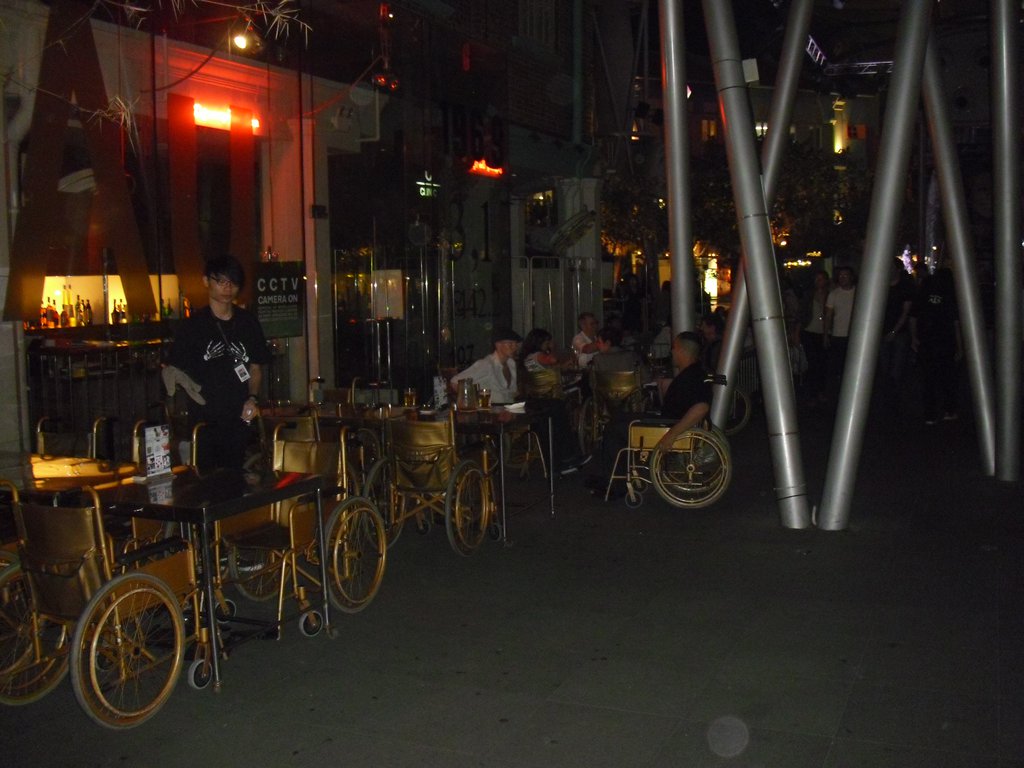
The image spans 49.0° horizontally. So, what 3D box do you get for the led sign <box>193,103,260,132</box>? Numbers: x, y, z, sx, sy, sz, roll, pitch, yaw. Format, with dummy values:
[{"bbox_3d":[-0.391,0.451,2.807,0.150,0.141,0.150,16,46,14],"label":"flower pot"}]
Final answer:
[{"bbox_3d":[-2.060,-1.923,8.112,0.095,0.170,0.709,3,7,25],"label":"led sign"}]

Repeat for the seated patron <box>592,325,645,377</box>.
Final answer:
[{"bbox_3d":[0.954,0.026,10.188,0.520,1.134,0.775,0,6,5],"label":"seated patron"}]

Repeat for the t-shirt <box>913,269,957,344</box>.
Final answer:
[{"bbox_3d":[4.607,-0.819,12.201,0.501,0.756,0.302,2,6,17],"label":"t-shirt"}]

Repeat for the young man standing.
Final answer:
[{"bbox_3d":[-1.616,0.169,6.402,0.567,1.777,0.397,-1,6,-9],"label":"young man standing"}]

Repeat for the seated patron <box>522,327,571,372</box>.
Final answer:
[{"bbox_3d":[0.359,0.097,9.702,0.803,1.153,0.529,-5,7,-37],"label":"seated patron"}]

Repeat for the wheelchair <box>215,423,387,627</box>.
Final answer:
[{"bbox_3d":[-1.109,0.692,5.526,0.624,0.917,0.917,3,7,23],"label":"wheelchair"}]

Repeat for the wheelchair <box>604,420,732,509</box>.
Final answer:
[{"bbox_3d":[1.163,0.410,8.233,0.917,0.907,0.624,1,6,7],"label":"wheelchair"}]

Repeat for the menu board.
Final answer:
[{"bbox_3d":[-1.653,0.313,5.258,0.066,0.232,0.132,4,7,37],"label":"menu board"}]

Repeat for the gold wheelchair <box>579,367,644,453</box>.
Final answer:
[{"bbox_3d":[0.936,0.228,10.115,0.614,0.879,0.907,1,6,7],"label":"gold wheelchair"}]

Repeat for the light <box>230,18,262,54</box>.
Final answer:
[{"bbox_3d":[-1.783,-2.333,7.547,0.161,0.208,0.198,5,8,43],"label":"light"}]

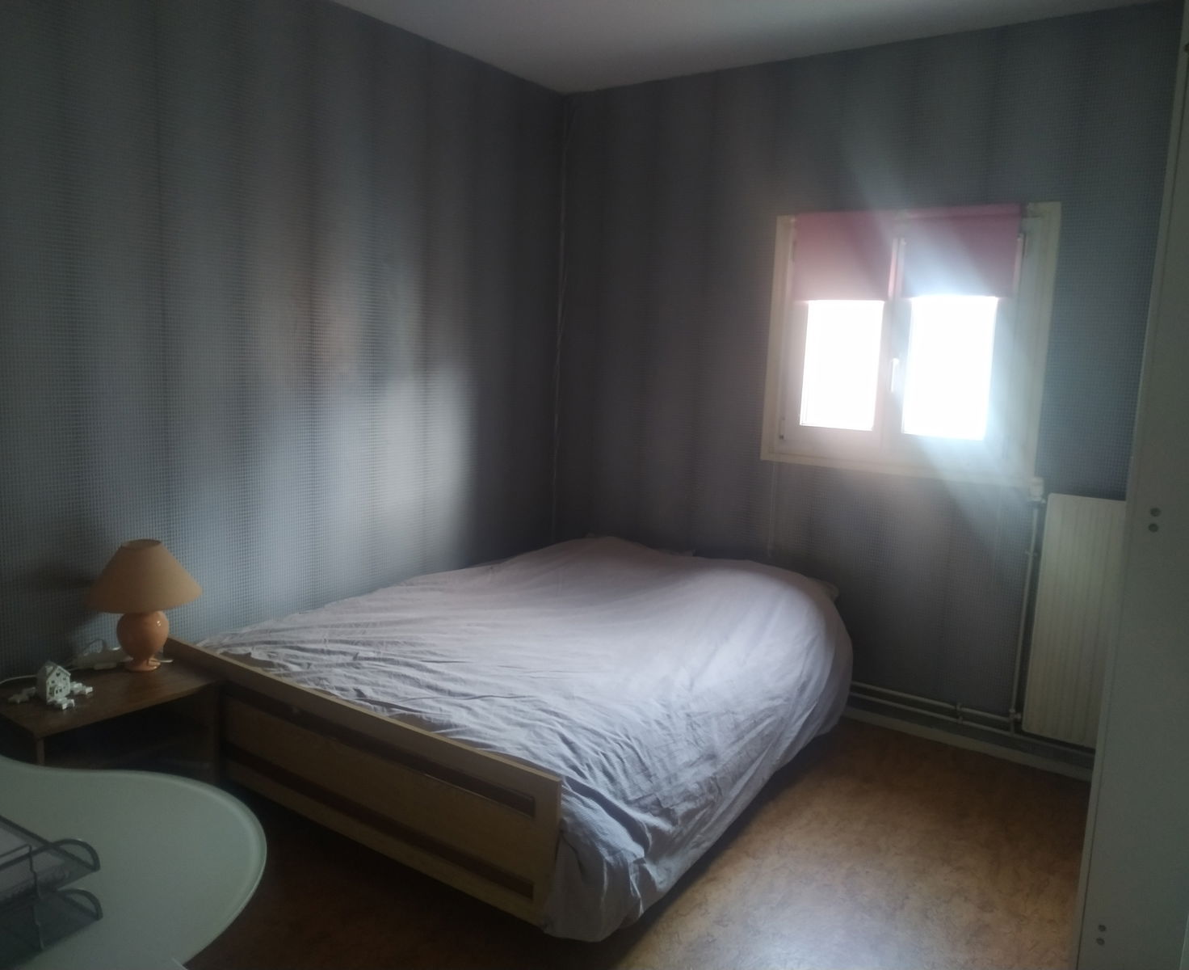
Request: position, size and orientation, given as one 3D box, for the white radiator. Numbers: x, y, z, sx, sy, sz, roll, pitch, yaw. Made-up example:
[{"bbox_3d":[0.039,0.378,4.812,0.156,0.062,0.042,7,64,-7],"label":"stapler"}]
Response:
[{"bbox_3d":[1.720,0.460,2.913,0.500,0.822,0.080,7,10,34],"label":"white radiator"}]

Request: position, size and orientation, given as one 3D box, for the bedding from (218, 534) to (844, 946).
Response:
[{"bbox_3d":[-0.094,0.546,2.938,1.560,0.390,1.860,7,10,34],"label":"bedding"}]

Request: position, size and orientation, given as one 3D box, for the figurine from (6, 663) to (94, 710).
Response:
[{"bbox_3d":[-1.336,0.484,2.218,0.173,0.090,0.153,7,10,34],"label":"figurine"}]

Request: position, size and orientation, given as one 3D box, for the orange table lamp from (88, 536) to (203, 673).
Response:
[{"bbox_3d":[-1.230,0.326,2.428,0.278,0.345,0.278,7,10,34],"label":"orange table lamp"}]

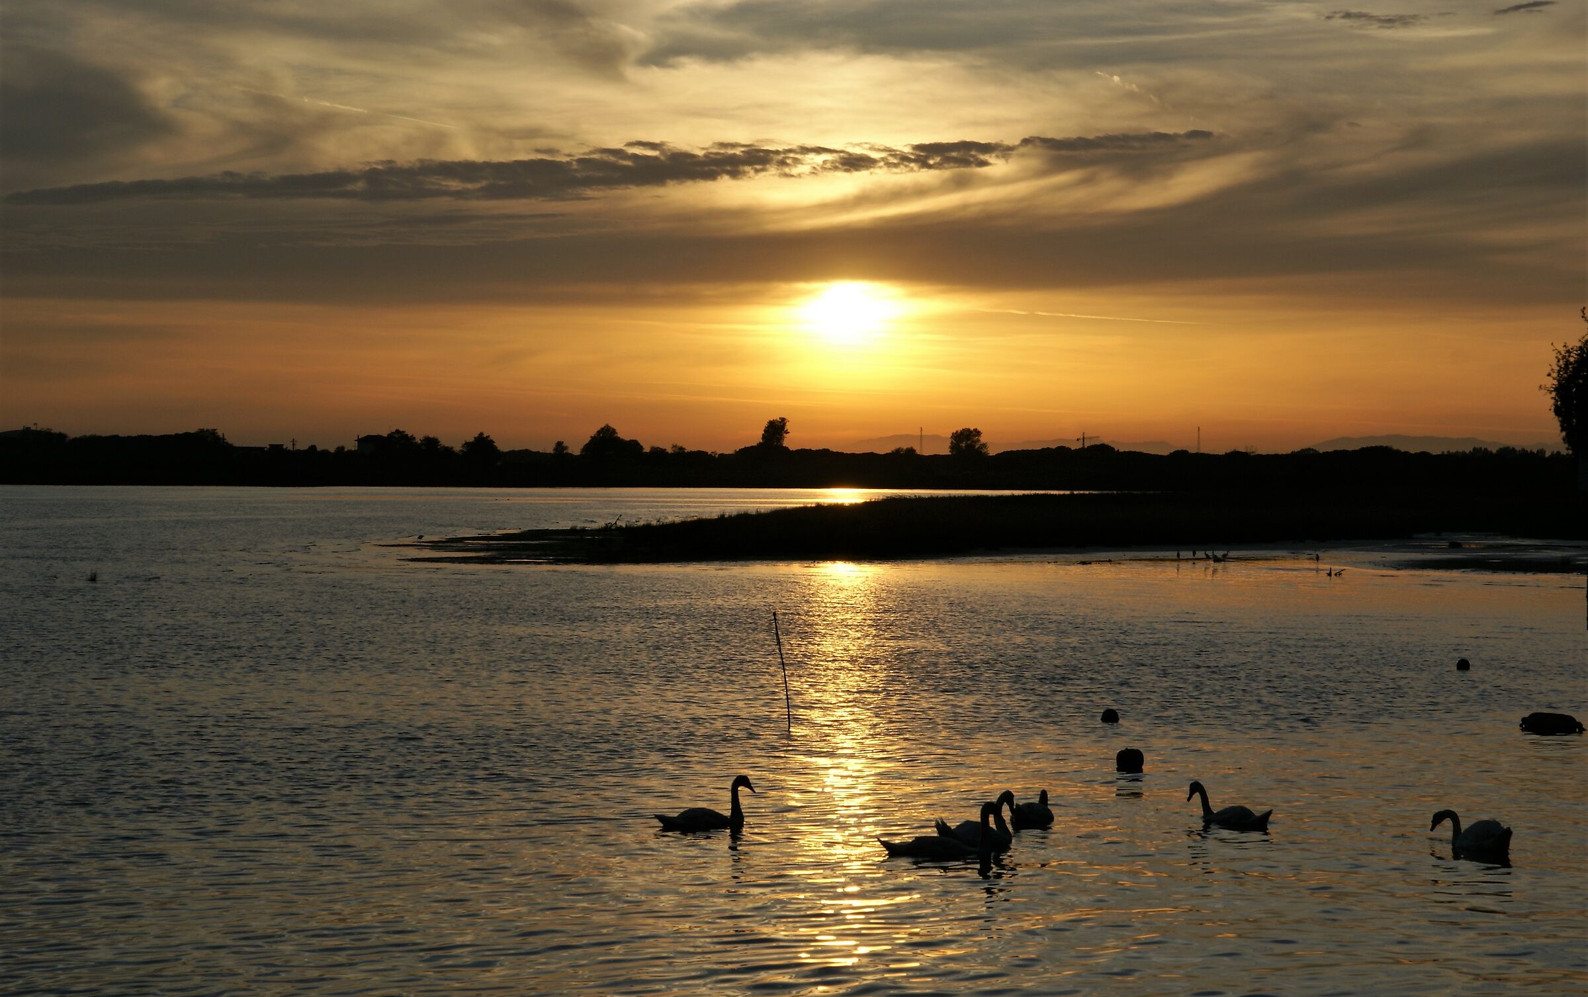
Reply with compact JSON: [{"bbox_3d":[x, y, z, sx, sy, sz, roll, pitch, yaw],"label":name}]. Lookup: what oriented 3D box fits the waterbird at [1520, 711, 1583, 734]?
[{"bbox_3d":[10.537,3.084,46.038,0.860,0.280,0.400,0,0,0],"label":"waterbird"}]

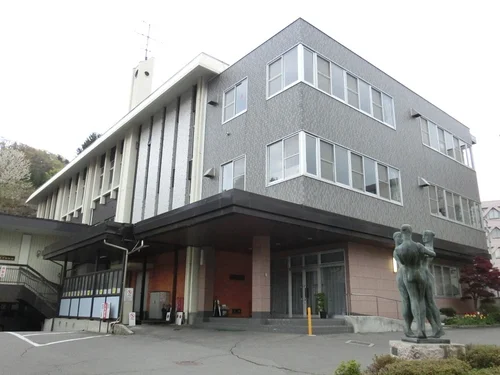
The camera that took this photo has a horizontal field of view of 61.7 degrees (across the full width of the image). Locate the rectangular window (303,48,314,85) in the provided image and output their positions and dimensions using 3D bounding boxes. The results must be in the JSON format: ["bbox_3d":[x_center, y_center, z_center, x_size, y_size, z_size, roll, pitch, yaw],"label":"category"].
[{"bbox_3d":[2.319,-4.670,16.244,0.740,1.660,0.100,14,-22,-37],"label":"rectangular window"}]

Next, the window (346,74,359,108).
[{"bbox_3d":[4.163,-3.898,16.968,0.845,1.452,0.090,15,-22,-37],"label":"window"}]

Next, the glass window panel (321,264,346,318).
[{"bbox_3d":[3.554,4.414,17.964,0.080,2.150,1.320,14,-21,-38],"label":"glass window panel"}]

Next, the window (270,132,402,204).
[{"bbox_3d":[3.538,-0.397,16.602,6.072,1.617,1.835,15,-22,-37],"label":"window"}]

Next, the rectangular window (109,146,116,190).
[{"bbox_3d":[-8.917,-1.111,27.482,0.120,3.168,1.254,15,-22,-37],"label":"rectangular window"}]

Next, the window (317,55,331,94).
[{"bbox_3d":[2.979,-4.510,16.774,0.870,1.650,0.100,14,-22,-37],"label":"window"}]

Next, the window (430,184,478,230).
[{"bbox_3d":[11.106,1.143,22.305,6.250,1.660,0.120,14,-22,-37],"label":"window"}]

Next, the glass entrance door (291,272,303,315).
[{"bbox_3d":[2.006,4.467,17.719,0.070,1.934,0.720,15,-22,-37],"label":"glass entrance door"}]

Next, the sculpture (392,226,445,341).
[{"bbox_3d":[2.534,1.421,6.300,0.600,1.680,0.520,1,-17,0],"label":"sculpture"}]

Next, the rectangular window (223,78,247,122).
[{"bbox_3d":[-0.675,-3.942,19.076,0.120,1.720,1.800,14,-22,-37],"label":"rectangular window"}]

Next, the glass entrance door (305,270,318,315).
[{"bbox_3d":[2.606,4.461,17.640,0.080,1.980,0.800,14,-22,-37],"label":"glass entrance door"}]

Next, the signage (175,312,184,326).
[{"bbox_3d":[-2.728,5.121,16.300,0.290,0.520,0.250,-9,-20,30],"label":"signage"}]

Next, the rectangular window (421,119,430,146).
[{"bbox_3d":[8.581,-2.663,20.423,0.805,1.419,0.090,15,-22,-37],"label":"rectangular window"}]

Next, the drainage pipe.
[{"bbox_3d":[-4.930,3.733,16.185,1.287,3.267,0.420,15,-22,-37],"label":"drainage pipe"}]

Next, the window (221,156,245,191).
[{"bbox_3d":[-0.692,-0.335,16.976,0.100,1.551,1.683,15,-22,-37],"label":"window"}]

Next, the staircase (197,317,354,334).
[{"bbox_3d":[0.541,5.029,15.342,2.310,0.436,6.270,15,-22,-37],"label":"staircase"}]

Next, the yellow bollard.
[{"bbox_3d":[1.689,3.769,11.771,0.100,0.770,0.100,15,-22,-37],"label":"yellow bollard"}]

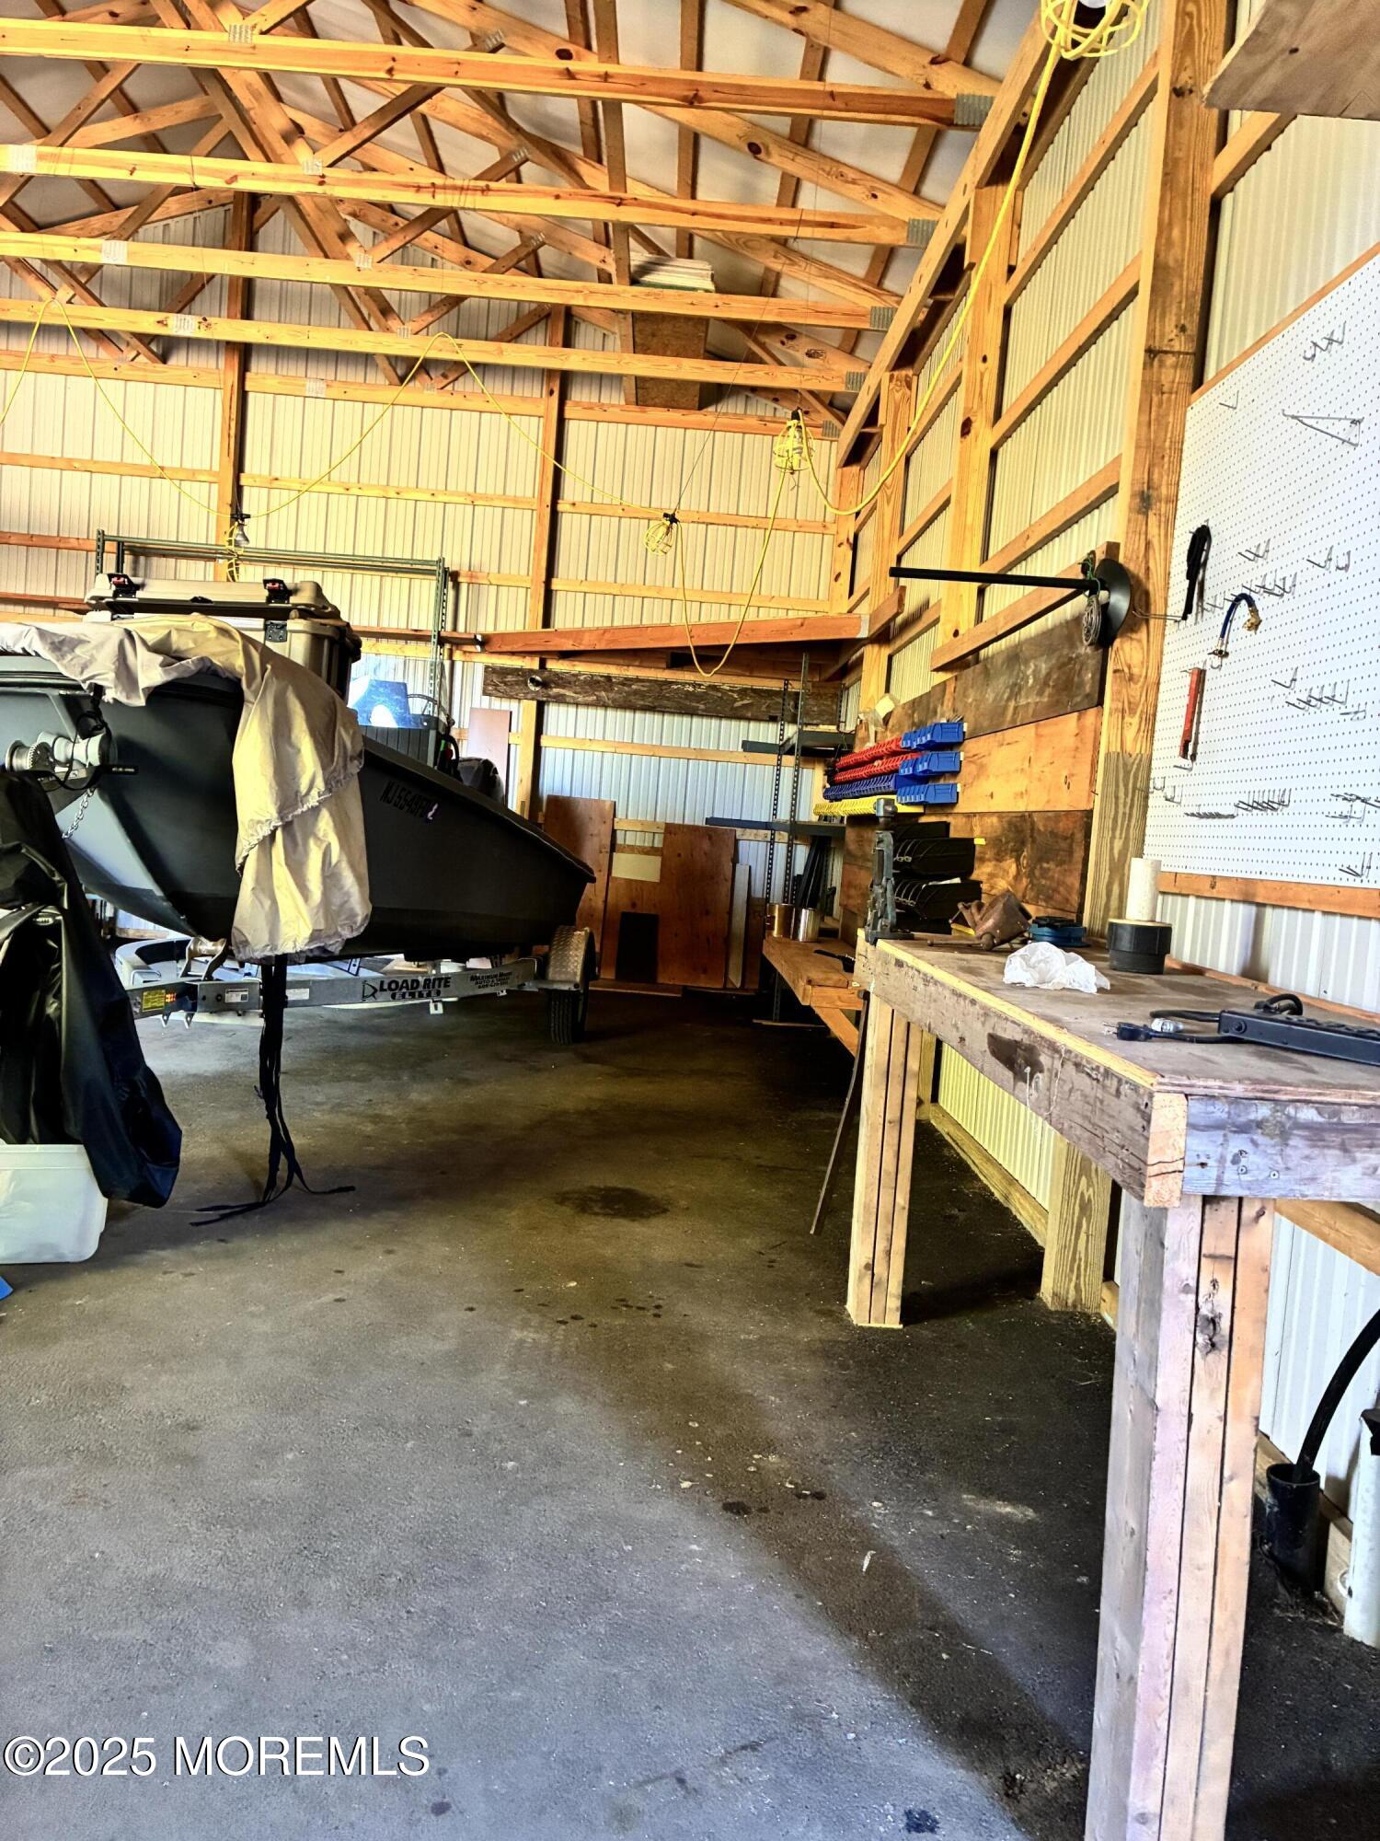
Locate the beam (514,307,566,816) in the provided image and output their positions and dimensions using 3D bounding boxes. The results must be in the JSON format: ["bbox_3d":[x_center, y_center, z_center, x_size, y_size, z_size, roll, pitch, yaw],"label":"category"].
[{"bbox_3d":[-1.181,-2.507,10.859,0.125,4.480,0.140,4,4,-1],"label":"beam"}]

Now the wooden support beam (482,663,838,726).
[{"bbox_3d":[-0.218,-1.764,10.830,2.781,0.239,0.050,4,4,-1],"label":"wooden support beam"}]

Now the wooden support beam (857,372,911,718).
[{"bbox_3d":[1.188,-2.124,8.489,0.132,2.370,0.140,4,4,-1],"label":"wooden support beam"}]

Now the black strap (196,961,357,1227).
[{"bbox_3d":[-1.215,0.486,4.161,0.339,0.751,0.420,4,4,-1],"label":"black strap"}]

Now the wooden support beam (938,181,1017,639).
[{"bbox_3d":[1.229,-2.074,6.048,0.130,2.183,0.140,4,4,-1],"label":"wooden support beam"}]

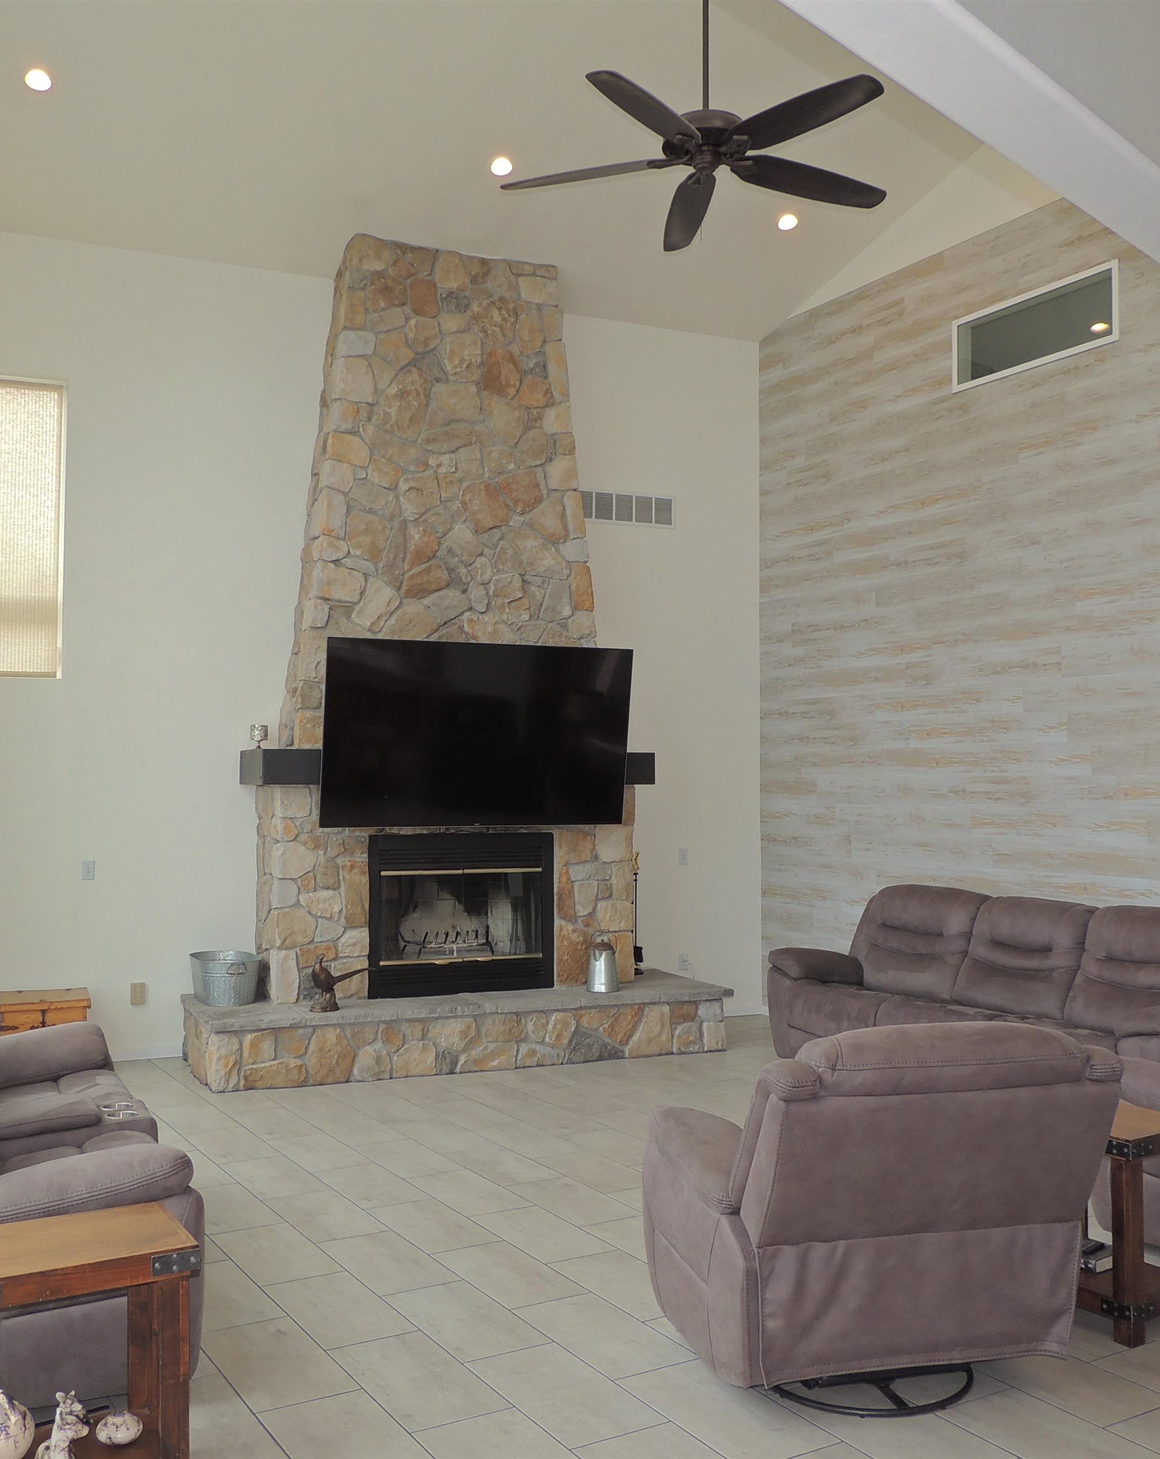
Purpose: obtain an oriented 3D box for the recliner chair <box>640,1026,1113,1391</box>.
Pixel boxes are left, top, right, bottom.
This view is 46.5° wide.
[{"bbox_3d":[0.849,1.323,4.029,1.030,1.060,1.050,1,-2,-14],"label":"recliner chair"}]

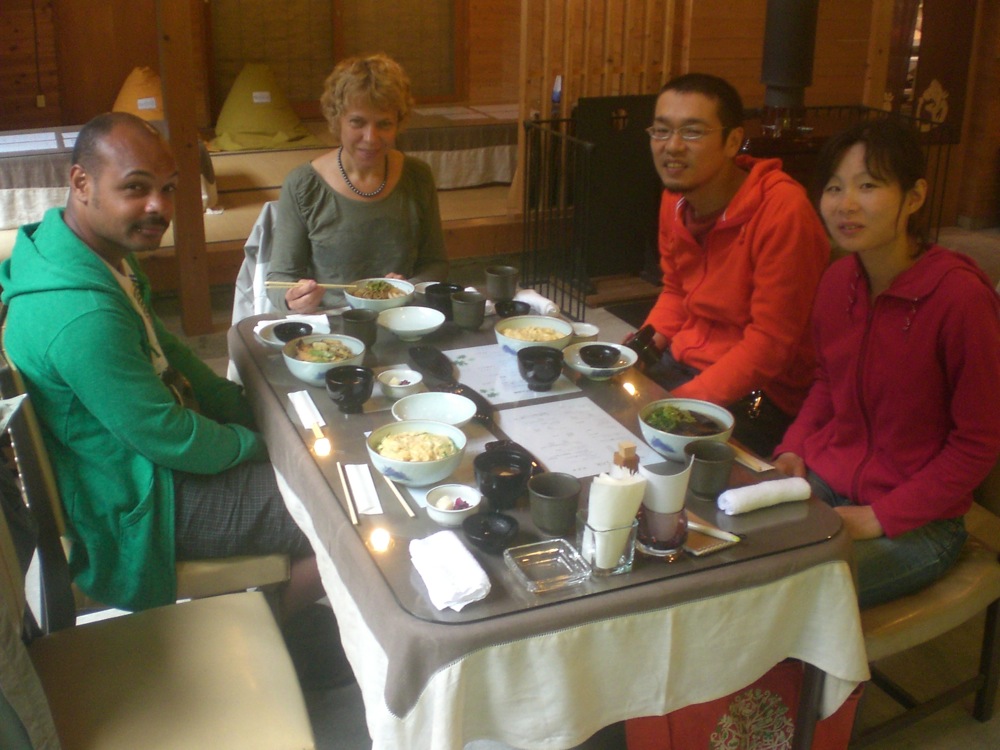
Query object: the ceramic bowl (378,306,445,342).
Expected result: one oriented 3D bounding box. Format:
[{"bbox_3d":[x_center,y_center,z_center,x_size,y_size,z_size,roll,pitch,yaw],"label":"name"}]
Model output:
[{"bbox_3d":[-0.185,-0.098,2.318,0.144,0.044,0.144,0,22,0],"label":"ceramic bowl"}]

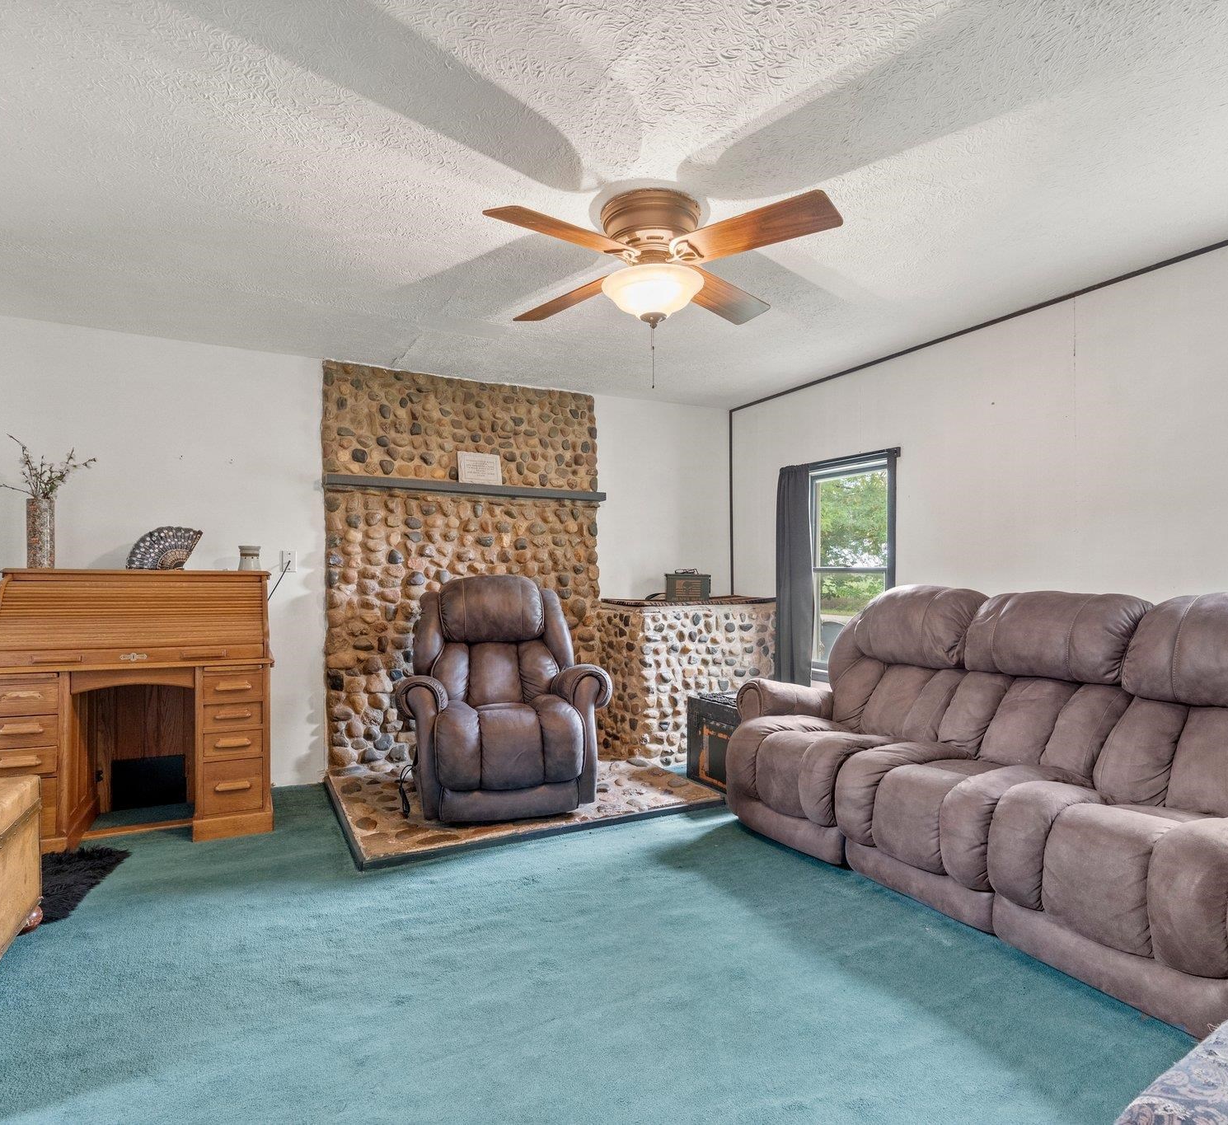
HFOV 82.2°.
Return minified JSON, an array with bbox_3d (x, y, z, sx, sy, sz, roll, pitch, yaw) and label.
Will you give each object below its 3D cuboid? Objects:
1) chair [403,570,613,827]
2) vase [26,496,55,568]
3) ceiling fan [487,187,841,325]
[{"bbox_3d":[-0.641,0.615,3.685,0.984,1.109,0.972,0,0,-19],"label":"chair"},{"bbox_3d":[-2.591,-0.134,3.173,0.100,0.326,0.100,0,0,-27],"label":"vase"},{"bbox_3d":[0.122,-0.953,2.290,1.021,0.364,1.021,0,0,0],"label":"ceiling fan"}]

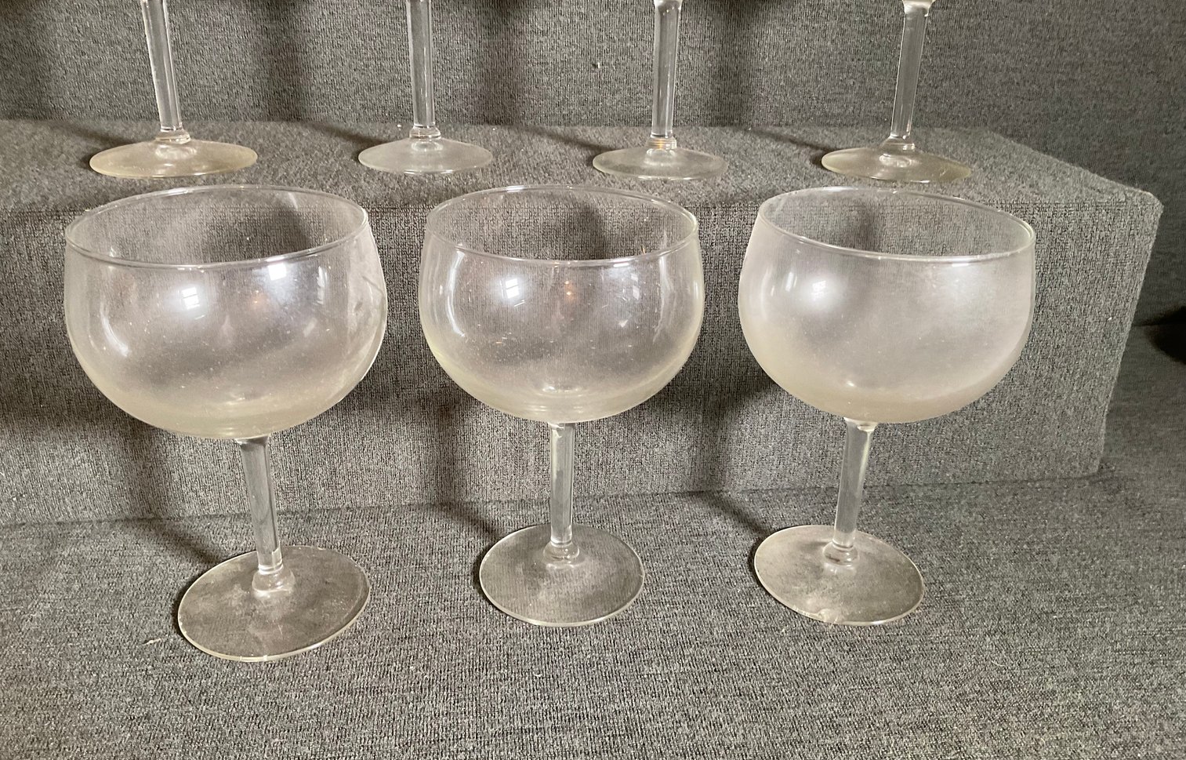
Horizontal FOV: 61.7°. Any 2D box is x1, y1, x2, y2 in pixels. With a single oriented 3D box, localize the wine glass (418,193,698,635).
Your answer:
[{"bbox_3d":[-0.013,0.013,0.422,0.114,0.167,0.114,1,26,0],"label":"wine glass"}]

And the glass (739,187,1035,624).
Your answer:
[{"bbox_3d":[0.115,0.013,0.423,0.114,0.167,0.114,1,26,0],"label":"glass"}]

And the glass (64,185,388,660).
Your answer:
[{"bbox_3d":[-0.135,0.019,0.394,0.114,0.167,0.114,1,26,0],"label":"glass"}]

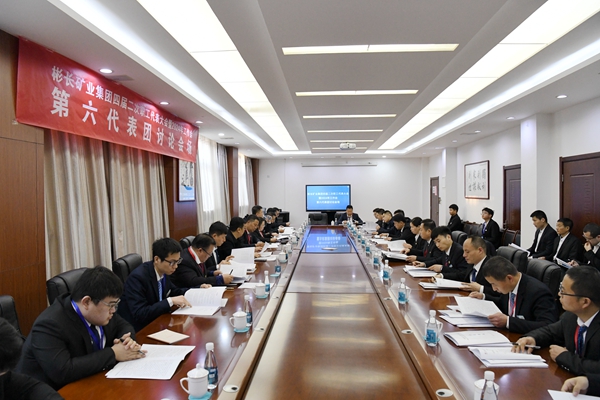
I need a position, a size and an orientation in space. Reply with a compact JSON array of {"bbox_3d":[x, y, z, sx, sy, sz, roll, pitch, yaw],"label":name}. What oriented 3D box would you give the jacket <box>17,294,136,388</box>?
[{"bbox_3d":[-1.158,0.827,2.210,0.520,0.640,0.620,0,1,8],"label":"jacket"}]

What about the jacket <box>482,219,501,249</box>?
[{"bbox_3d":[3.090,0.608,6.506,0.400,0.600,0.480,0,1,4],"label":"jacket"}]

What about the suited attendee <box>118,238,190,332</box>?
[{"bbox_3d":[-1.081,0.951,3.100,0.720,1.310,0.600,0,1,8],"label":"suited attendee"}]

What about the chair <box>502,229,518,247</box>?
[{"bbox_3d":[3.304,1.022,6.600,0.580,1.000,0.560,0,1,4],"label":"chair"}]

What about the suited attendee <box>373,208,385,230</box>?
[{"bbox_3d":[1.860,0.815,9.315,0.780,1.240,0.560,0,1,4],"label":"suited attendee"}]

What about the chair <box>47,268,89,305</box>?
[{"bbox_3d":[-1.204,1.025,2.682,0.660,1.090,0.600,0,1,4],"label":"chair"}]

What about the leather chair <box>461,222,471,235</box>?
[{"bbox_3d":[3.160,0.958,8.181,0.580,0.980,0.600,0,1,4],"label":"leather chair"}]

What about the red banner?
[{"bbox_3d":[-1.782,-0.858,4.640,0.060,0.580,3.860,0,1,4],"label":"red banner"}]

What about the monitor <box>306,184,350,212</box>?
[{"bbox_3d":[0.857,-0.045,11.950,1.350,0.810,0.080,0,1,4],"label":"monitor"}]

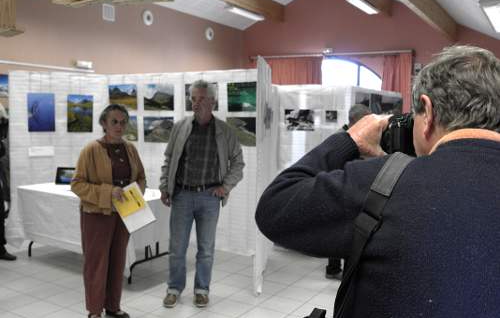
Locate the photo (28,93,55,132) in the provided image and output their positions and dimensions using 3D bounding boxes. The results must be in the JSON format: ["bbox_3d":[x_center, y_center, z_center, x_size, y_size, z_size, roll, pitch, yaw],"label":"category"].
[{"bbox_3d":[-2.610,-0.577,6.280,0.315,0.470,0.020,-1,5,-23],"label":"photo"}]

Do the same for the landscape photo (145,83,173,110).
[{"bbox_3d":[-1.095,-0.739,6.025,0.470,0.308,0.020,4,6,31],"label":"landscape photo"}]

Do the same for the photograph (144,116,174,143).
[{"bbox_3d":[-1.099,-0.353,6.055,0.470,0.308,0.020,4,6,31],"label":"photograph"}]

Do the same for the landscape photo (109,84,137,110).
[{"bbox_3d":[-1.607,-0.773,6.335,0.470,0.308,0.020,4,6,31],"label":"landscape photo"}]

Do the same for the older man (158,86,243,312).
[{"bbox_3d":[-0.394,0.272,4.060,0.660,1.783,0.370,1,5,0],"label":"older man"}]

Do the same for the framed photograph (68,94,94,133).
[{"bbox_3d":[-2.186,-0.582,6.461,0.318,0.470,0.020,-1,5,-23],"label":"framed photograph"}]

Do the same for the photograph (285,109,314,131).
[{"bbox_3d":[0.754,-0.584,7.596,0.480,0.315,0.020,4,6,31],"label":"photograph"}]

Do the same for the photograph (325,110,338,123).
[{"bbox_3d":[1.200,-0.616,7.321,0.180,0.165,0.020,4,6,31],"label":"photograph"}]

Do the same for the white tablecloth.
[{"bbox_3d":[-1.540,0.640,5.140,1.550,0.655,0.880,4,6,31],"label":"white tablecloth"}]

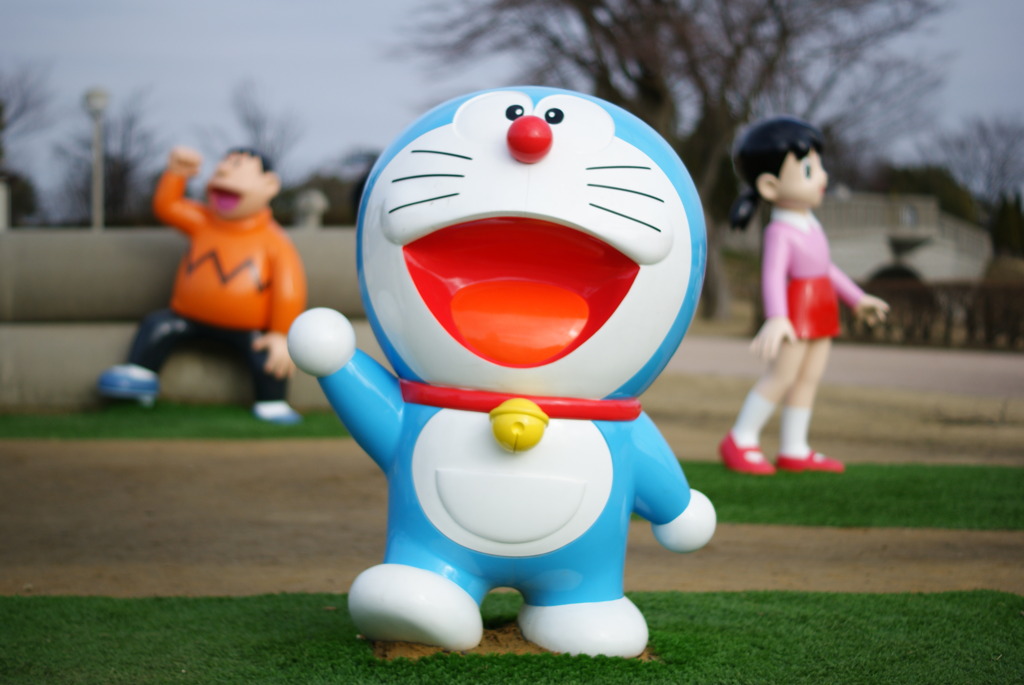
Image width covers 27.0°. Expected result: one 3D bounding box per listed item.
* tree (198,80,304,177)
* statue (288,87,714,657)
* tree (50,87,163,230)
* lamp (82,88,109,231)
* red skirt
[{"bbox_3d":[-6.954,-4.476,56.846,2.830,5.020,2.830,0,3,0],"label":"tree"},{"bbox_3d":[-0.024,0.048,4.959,0.980,1.278,0.850,0,3,2],"label":"statue"},{"bbox_3d":[-10.797,-4.342,56.853,2.860,4.760,2.860,0,3,0],"label":"tree"},{"bbox_3d":[-8.561,-3.245,43.892,0.420,3.890,0.420,0,3,0],"label":"lamp"},{"bbox_3d":[1.192,-0.139,8.504,0.220,0.245,0.260,2,3,30],"label":"red skirt"}]

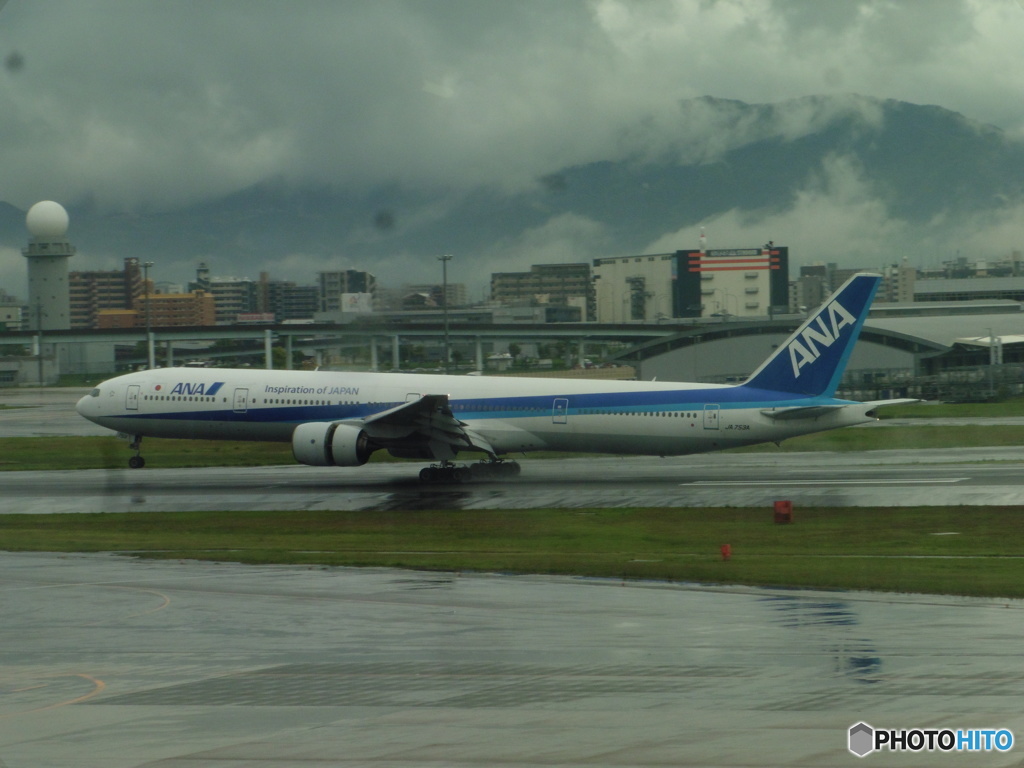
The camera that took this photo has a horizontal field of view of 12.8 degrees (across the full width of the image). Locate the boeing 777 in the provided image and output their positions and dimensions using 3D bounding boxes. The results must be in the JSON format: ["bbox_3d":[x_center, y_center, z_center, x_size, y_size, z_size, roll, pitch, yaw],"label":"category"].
[{"bbox_3d":[-3.650,-0.882,387.926,73.900,18.500,60.900,2,2,20],"label":"boeing 777"}]

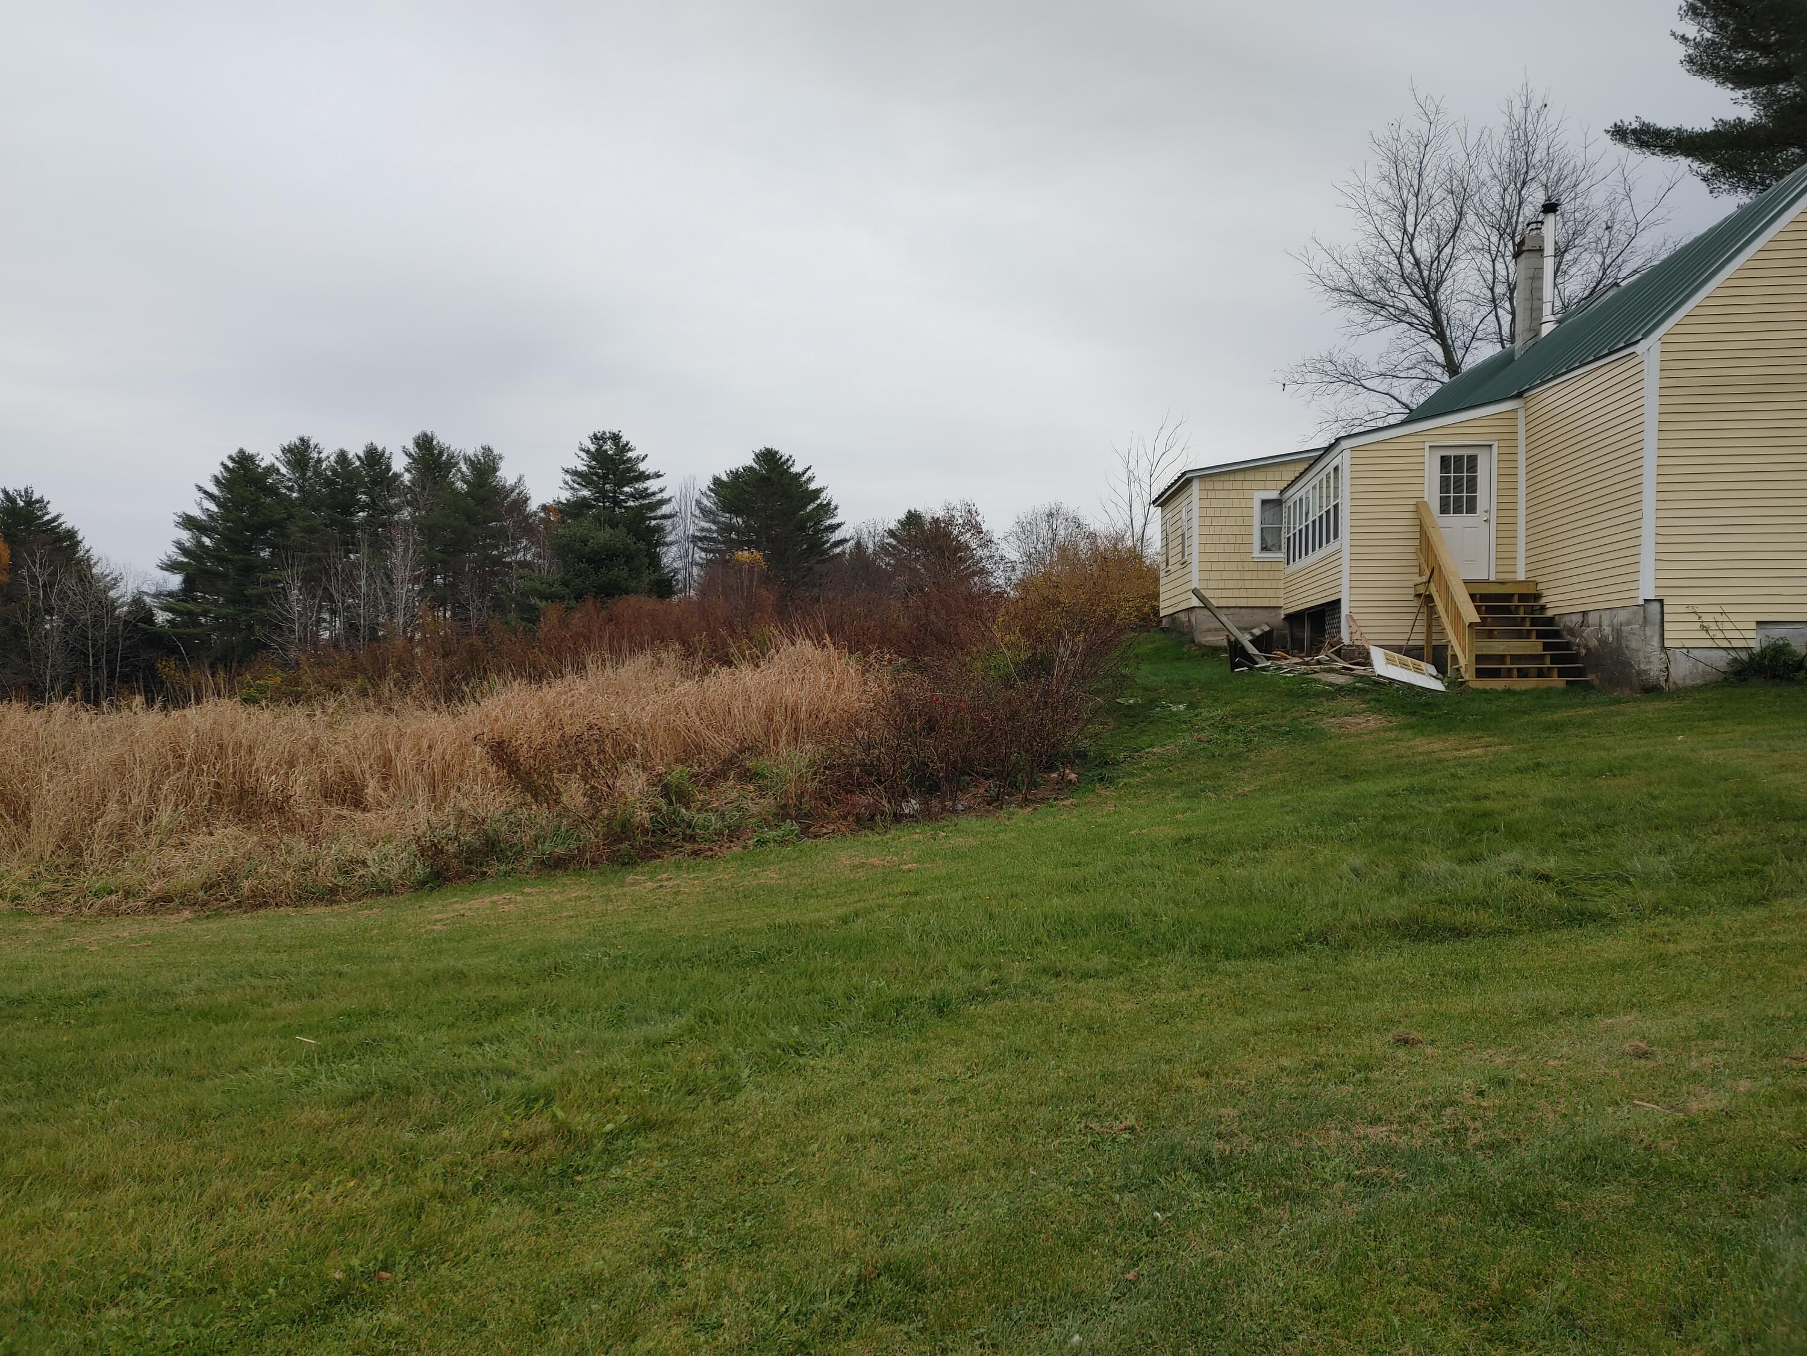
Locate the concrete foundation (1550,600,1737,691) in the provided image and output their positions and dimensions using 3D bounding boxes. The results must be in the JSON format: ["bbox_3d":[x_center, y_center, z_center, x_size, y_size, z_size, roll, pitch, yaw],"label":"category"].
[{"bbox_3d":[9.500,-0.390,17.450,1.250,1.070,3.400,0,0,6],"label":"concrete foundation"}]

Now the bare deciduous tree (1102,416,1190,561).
[{"bbox_3d":[6.190,-3.687,34.500,2.400,5.970,2.300,0,0,0],"label":"bare deciduous tree"}]

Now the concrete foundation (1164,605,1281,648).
[{"bbox_3d":[6.420,-0.980,27.200,1.800,0.740,4.000,0,0,4],"label":"concrete foundation"}]

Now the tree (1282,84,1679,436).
[{"bbox_3d":[14.659,-7.904,34.500,10.100,14.410,9.300,0,0,0],"label":"tree"}]

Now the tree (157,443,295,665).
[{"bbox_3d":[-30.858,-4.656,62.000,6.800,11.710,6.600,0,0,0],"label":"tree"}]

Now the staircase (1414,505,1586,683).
[{"bbox_3d":[8.110,-1.220,18.680,1.750,2.720,2.700,0,0,6],"label":"staircase"}]

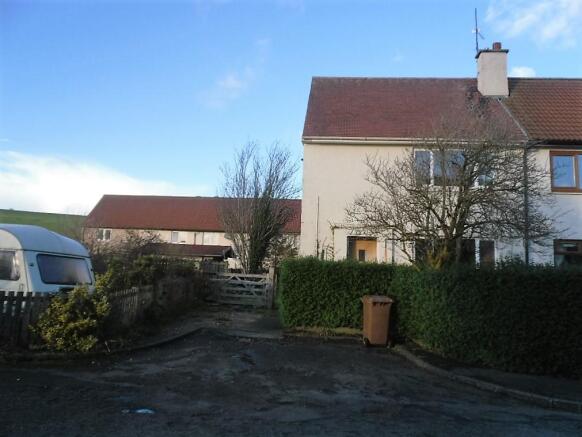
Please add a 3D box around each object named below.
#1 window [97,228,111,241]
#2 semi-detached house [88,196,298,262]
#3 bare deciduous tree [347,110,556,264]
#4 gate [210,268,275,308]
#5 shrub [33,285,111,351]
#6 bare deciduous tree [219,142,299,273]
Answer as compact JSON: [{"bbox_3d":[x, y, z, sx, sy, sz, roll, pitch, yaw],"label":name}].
[{"bbox_3d":[-16.400,1.432,41.428,1.350,1.000,0.130,2,-8,3],"label":"window"},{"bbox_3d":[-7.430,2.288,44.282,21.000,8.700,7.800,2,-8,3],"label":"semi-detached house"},{"bbox_3d":[3.844,-0.045,11.452,5.000,5.400,4.500,2,-8,3],"label":"bare deciduous tree"},{"bbox_3d":[-1.838,2.532,17.433,2.300,1.350,0.140,2,-8,3],"label":"gate"},{"bbox_3d":[-3.957,1.807,8.538,1.330,1.170,1.100,2,-8,3],"label":"shrub"},{"bbox_3d":[-1.461,0.141,20.809,3.600,7.200,3.400,2,-8,3],"label":"bare deciduous tree"}]

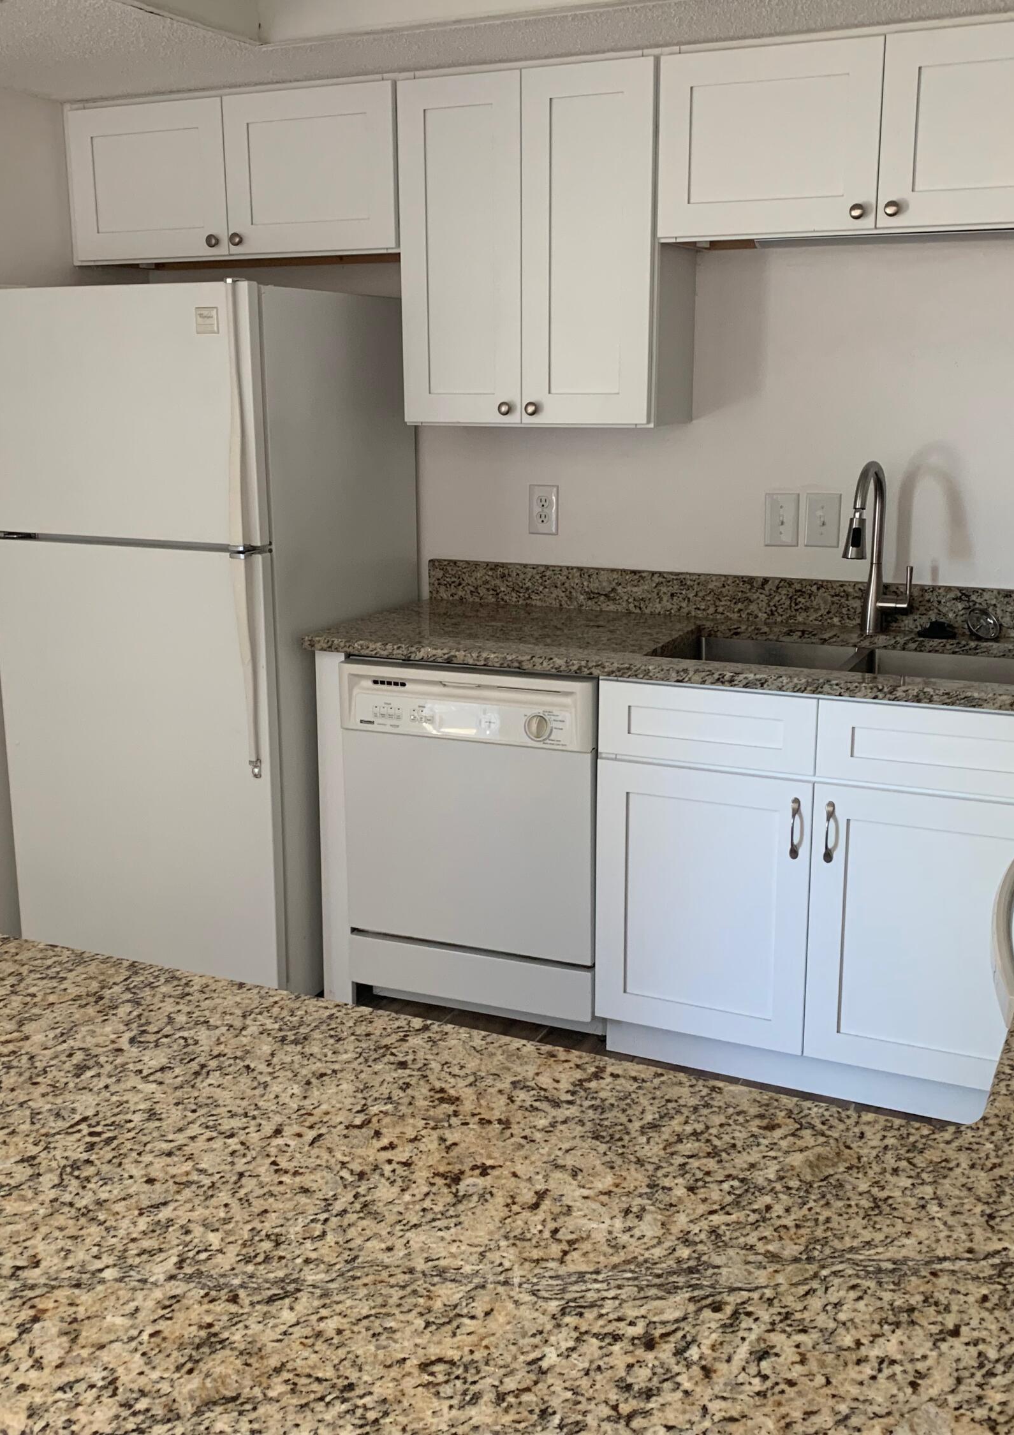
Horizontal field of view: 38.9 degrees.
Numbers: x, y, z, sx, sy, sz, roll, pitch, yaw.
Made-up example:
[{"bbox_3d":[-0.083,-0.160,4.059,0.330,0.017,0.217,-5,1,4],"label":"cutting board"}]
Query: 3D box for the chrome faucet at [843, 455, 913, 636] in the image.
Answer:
[{"bbox_3d":[0.799,-0.346,3.065,0.115,0.383,0.271,6,15,23],"label":"chrome faucet"}]

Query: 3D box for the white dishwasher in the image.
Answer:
[{"bbox_3d":[0.029,0.239,3.445,0.605,0.835,0.614,6,15,23],"label":"white dishwasher"}]

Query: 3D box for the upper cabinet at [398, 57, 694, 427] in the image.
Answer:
[{"bbox_3d":[0.097,-1.060,3.290,0.611,0.762,0.325,6,15,23],"label":"upper cabinet"}]

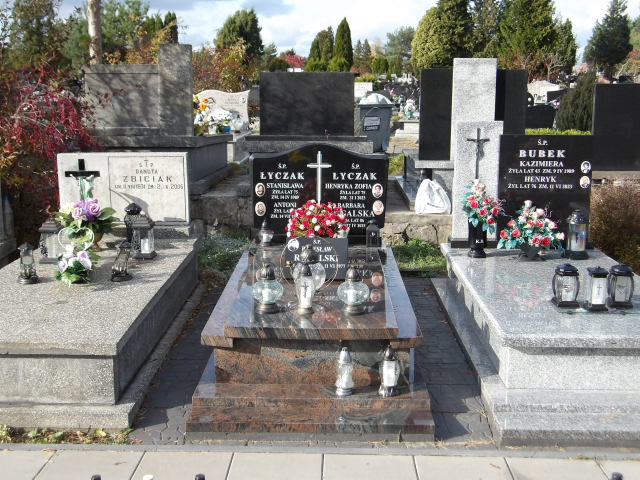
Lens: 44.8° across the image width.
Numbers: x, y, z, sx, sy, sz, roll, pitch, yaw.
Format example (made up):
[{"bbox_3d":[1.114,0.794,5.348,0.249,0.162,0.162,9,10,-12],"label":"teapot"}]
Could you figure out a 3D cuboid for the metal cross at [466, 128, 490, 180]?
[{"bbox_3d":[1.131,-0.606,5.520,0.170,0.370,0.040,0,11,1],"label":"metal cross"}]

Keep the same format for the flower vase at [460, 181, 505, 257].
[{"bbox_3d":[1.040,-0.138,4.969,0.270,0.495,0.250,0,11,1],"label":"flower vase"}]

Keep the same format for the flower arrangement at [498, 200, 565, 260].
[{"bbox_3d":[1.413,-0.069,5.149,0.440,0.380,0.340,0,12,1],"label":"flower arrangement"}]

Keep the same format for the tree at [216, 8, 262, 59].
[{"bbox_3d":[-5.458,-12.757,52.000,3.300,5.500,3.300,0,12,1],"label":"tree"}]

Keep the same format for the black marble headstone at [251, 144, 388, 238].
[{"bbox_3d":[-0.002,-0.343,5.448,0.950,0.660,0.100,0,11,1],"label":"black marble headstone"}]

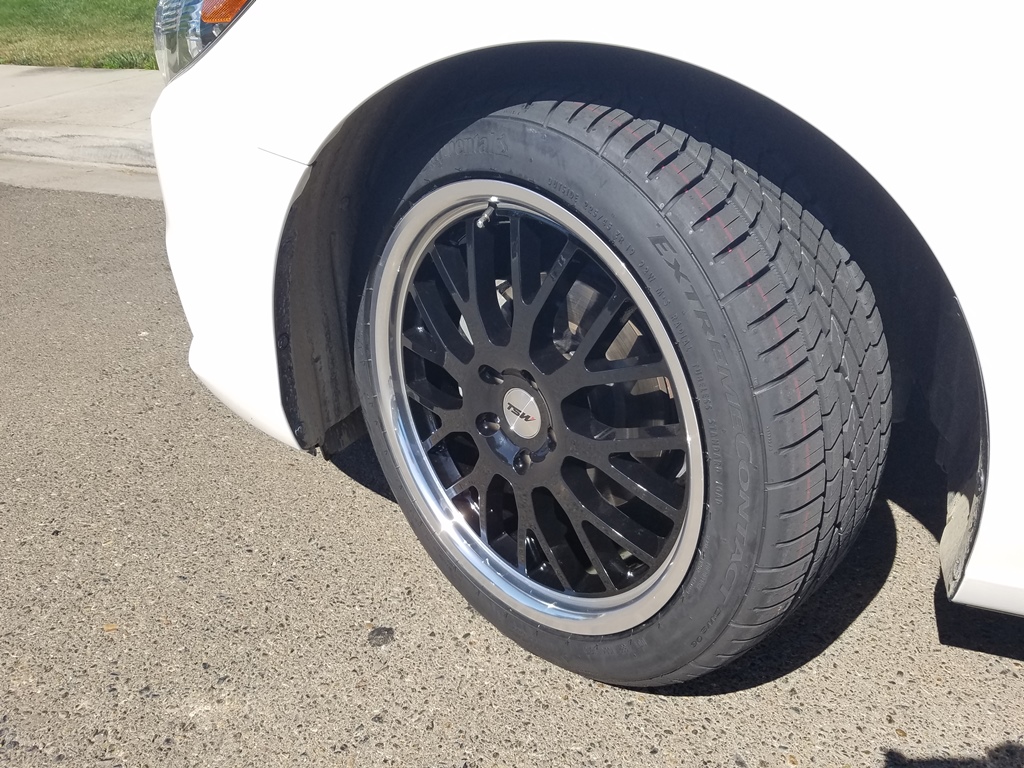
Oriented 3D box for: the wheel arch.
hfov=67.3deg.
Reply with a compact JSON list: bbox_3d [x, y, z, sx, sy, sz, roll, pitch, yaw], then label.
[{"bbox_3d":[0.085,-0.117,0.822,0.770,0.490,0.240,10,32,18],"label":"wheel arch"}]

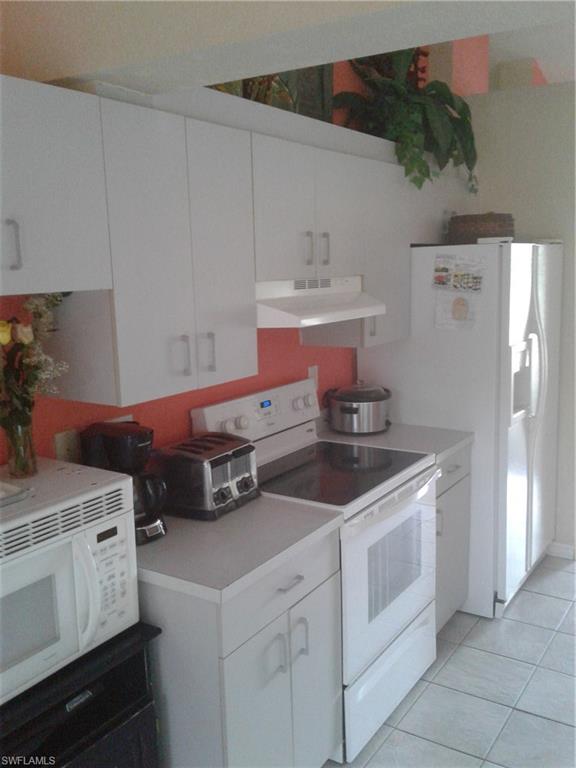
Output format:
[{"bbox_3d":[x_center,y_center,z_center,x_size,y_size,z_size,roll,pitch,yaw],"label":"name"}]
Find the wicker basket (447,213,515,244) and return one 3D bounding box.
[{"bbox_3d":[0.902,-0.730,3.458,0.310,0.135,0.310,5,11,32],"label":"wicker basket"}]

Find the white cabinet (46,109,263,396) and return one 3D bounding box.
[{"bbox_3d":[-0.400,-0.373,2.153,0.305,0.761,0.616,5,11,32],"label":"white cabinet"}]

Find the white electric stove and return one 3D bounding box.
[{"bbox_3d":[0.146,0.639,2.816,0.655,1.190,0.767,5,11,32],"label":"white electric stove"}]

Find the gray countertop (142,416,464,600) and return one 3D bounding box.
[{"bbox_3d":[0.083,0.359,2.708,0.625,0.042,1.849,5,11,32],"label":"gray countertop"}]

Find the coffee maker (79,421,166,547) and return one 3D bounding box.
[{"bbox_3d":[-0.479,0.287,2.139,0.230,0.312,0.167,5,11,32],"label":"coffee maker"}]

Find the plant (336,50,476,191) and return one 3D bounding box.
[{"bbox_3d":[0.569,-1.249,3.407,0.420,0.660,0.670,5,11,32],"label":"plant"}]

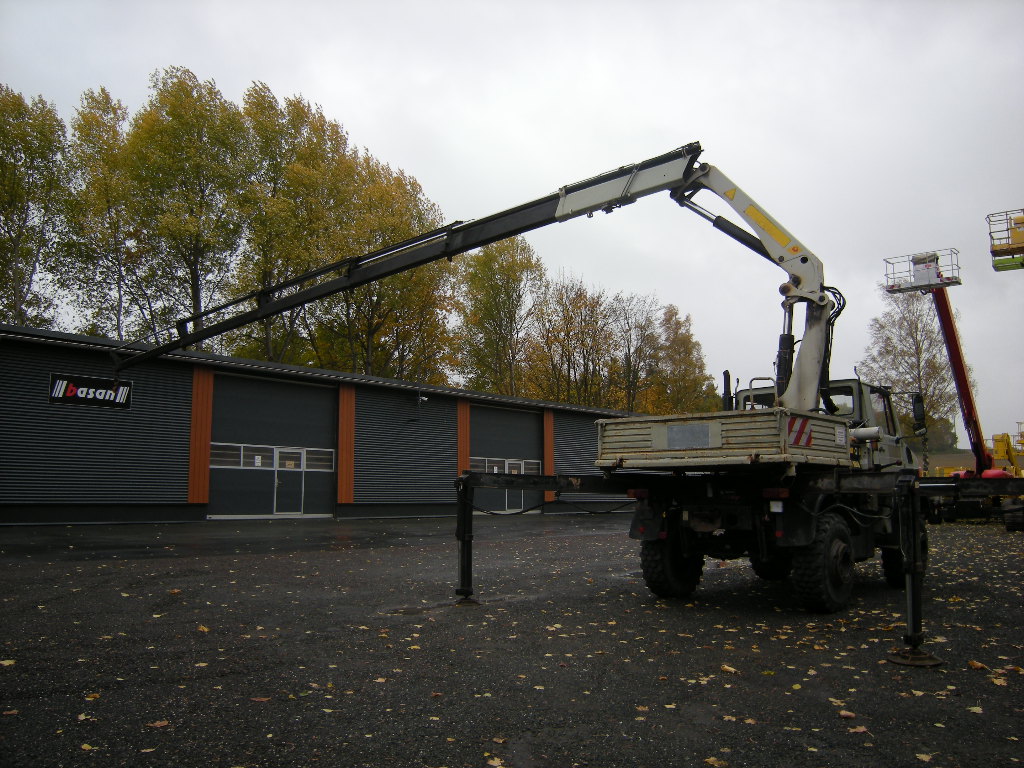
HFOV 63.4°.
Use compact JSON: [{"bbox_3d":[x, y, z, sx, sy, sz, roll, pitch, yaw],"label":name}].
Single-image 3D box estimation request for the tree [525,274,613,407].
[{"bbox_3d":[4.833,0.459,68.174,7.440,19.530,7.440,-1,-8,4],"label":"tree"}]

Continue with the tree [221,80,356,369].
[{"bbox_3d":[-13.107,-5.466,48.543,7.690,25.830,7.690,2,-9,-15],"label":"tree"}]

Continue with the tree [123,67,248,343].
[{"bbox_3d":[-17.397,-5.299,43.598,6.650,24.130,6.650,3,-9,-22],"label":"tree"}]

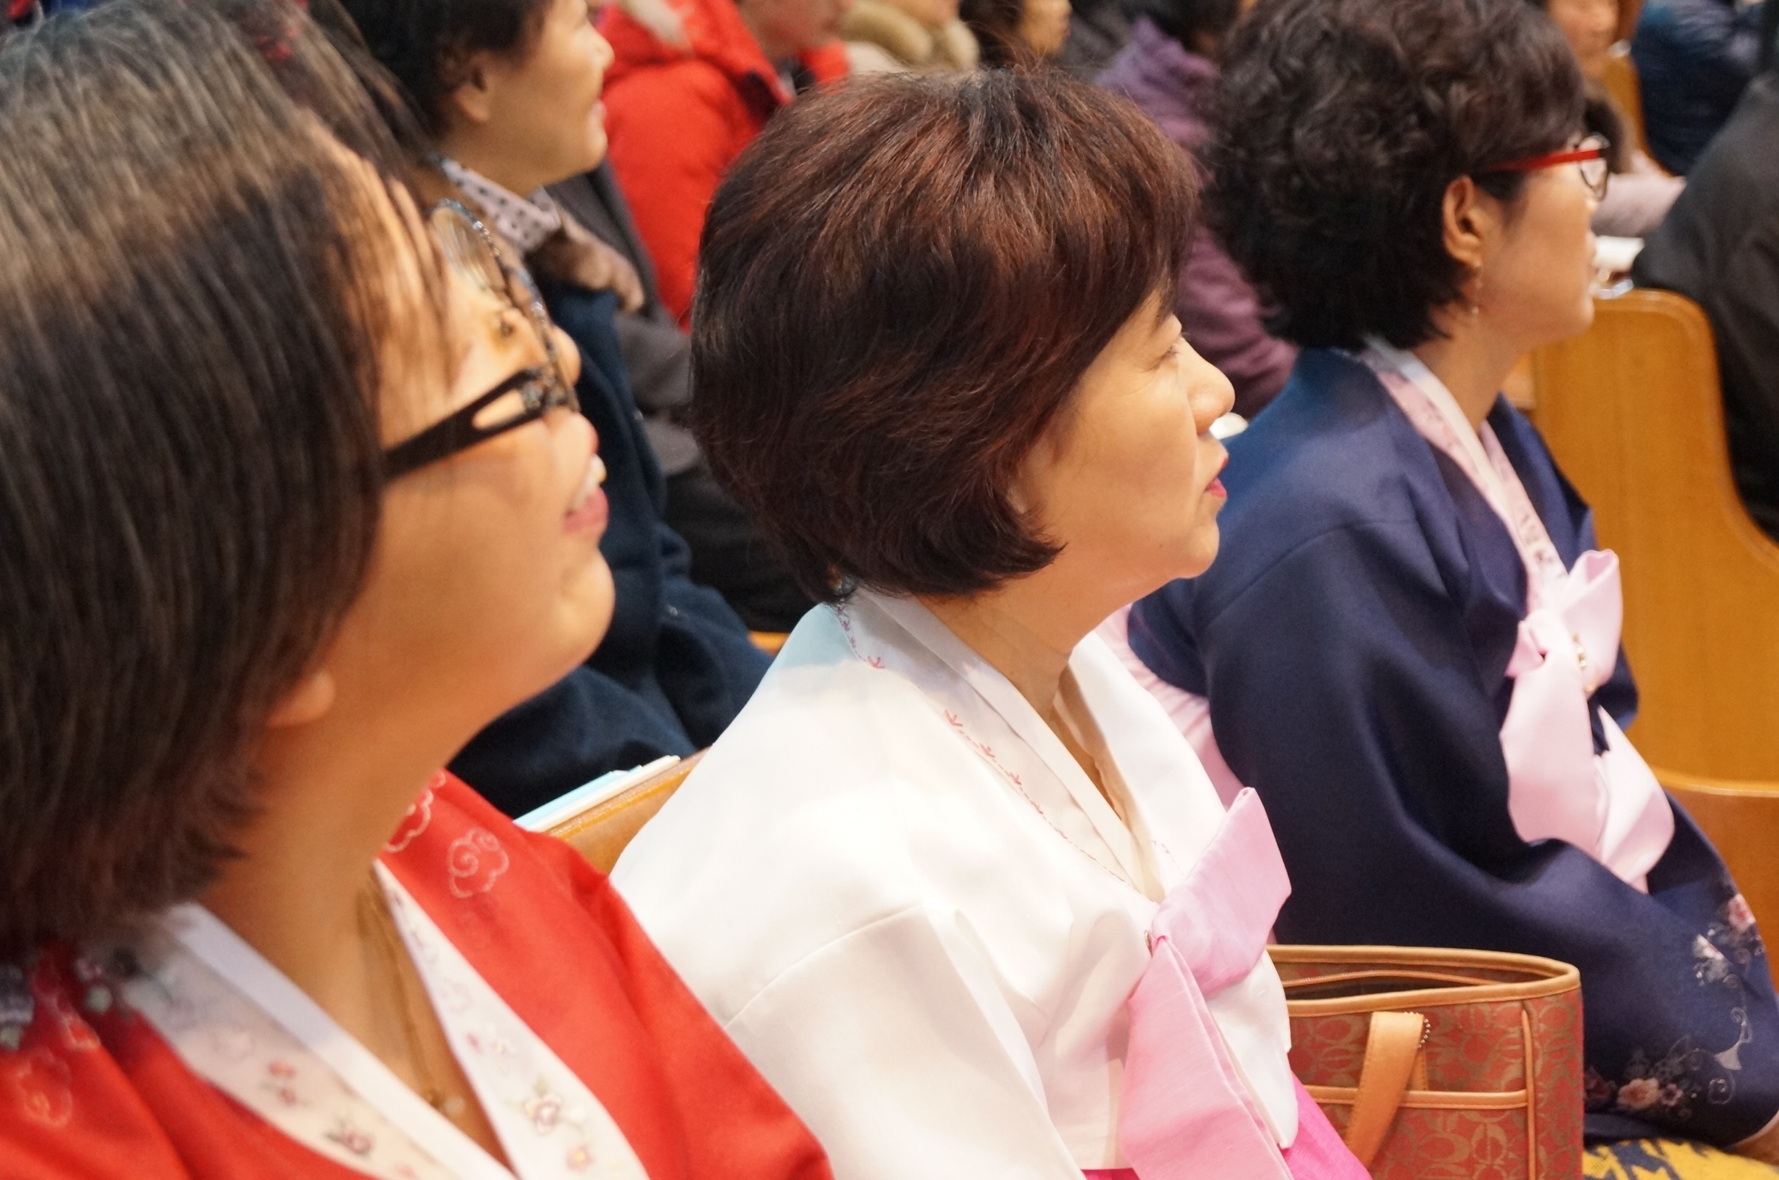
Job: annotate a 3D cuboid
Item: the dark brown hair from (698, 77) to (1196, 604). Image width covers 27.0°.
[{"bbox_3d":[0.024,-0.114,1.660,0.228,0.235,0.205,-9,14,-14],"label":"dark brown hair"}]

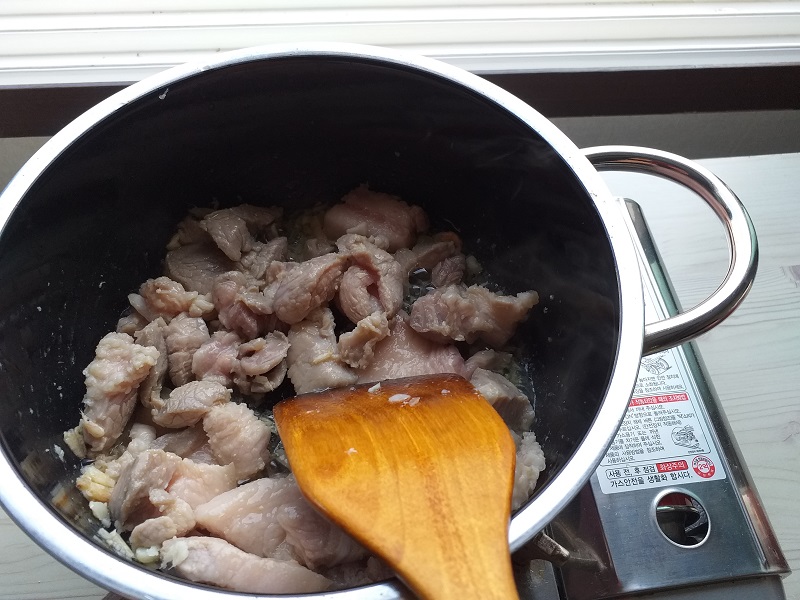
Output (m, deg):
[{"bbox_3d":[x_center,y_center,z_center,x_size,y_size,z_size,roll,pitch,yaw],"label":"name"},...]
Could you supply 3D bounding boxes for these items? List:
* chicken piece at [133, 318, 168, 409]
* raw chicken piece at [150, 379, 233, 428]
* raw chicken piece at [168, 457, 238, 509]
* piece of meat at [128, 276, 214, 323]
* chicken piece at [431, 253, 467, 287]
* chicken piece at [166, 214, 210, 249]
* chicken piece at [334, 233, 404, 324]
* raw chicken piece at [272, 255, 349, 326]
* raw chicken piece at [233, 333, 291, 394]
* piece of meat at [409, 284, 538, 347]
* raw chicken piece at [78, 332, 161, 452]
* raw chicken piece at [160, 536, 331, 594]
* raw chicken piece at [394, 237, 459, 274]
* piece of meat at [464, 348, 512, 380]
[{"bbox_3d":[-0.130,0.033,0.313,0.020,0.027,0.045,-5,58,-6],"label":"chicken piece"},{"bbox_3d":[-0.103,0.052,0.297,0.039,0.018,0.023,-11,61,-9],"label":"raw chicken piece"},{"bbox_3d":[-0.093,0.086,0.285,0.034,0.018,0.024,8,60,2],"label":"raw chicken piece"},{"bbox_3d":[-0.123,0.000,0.325,0.044,0.015,0.018,8,58,2],"label":"piece of meat"},{"bbox_3d":[0.029,-0.015,0.353,0.020,0.013,0.021,1,58,-2],"label":"chicken piece"},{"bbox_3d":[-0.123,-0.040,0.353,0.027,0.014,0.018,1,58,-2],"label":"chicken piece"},{"bbox_3d":[-0.018,-0.013,0.342,0.036,0.027,0.050,-10,61,-9],"label":"chicken piece"},{"bbox_3d":[-0.050,-0.007,0.334,0.026,0.024,0.051,39,65,18],"label":"raw chicken piece"},{"bbox_3d":[-0.072,0.033,0.317,0.031,0.023,0.025,-35,67,-21],"label":"raw chicken piece"},{"bbox_3d":[0.040,0.008,0.331,0.070,0.024,0.028,-9,58,-8],"label":"piece of meat"},{"bbox_3d":[-0.136,0.045,0.295,0.030,0.023,0.055,0,58,-3],"label":"raw chicken piece"},{"bbox_3d":[-0.068,0.120,0.264,0.076,0.025,0.025,13,60,5],"label":"raw chicken piece"},{"bbox_3d":[0.016,-0.025,0.361,0.040,0.019,0.022,-26,62,-18],"label":"raw chicken piece"},{"bbox_3d":[0.049,0.035,0.334,0.029,0.013,0.016,-9,61,-8],"label":"piece of meat"}]

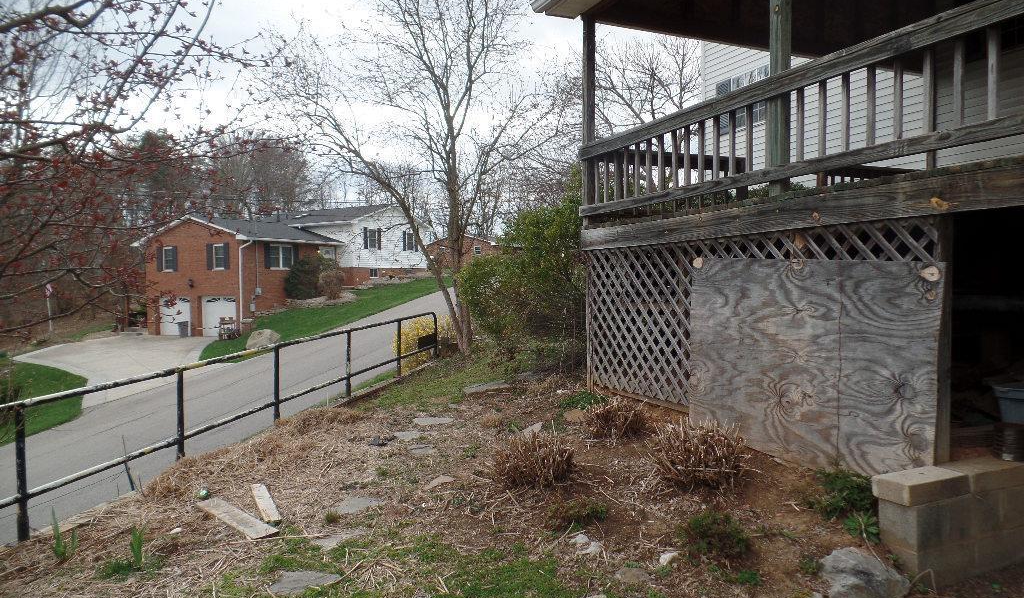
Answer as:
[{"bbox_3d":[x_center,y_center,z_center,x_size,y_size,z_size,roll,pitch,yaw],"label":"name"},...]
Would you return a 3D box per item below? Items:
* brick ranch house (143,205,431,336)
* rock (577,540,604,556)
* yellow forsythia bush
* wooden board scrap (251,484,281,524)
[{"bbox_3d":[-13.635,-2.094,43.011,10.800,7.700,14.200,0,1,31],"label":"brick ranch house"},{"bbox_3d":[0.404,1.264,3.460,0.125,0.050,0.095,0,1,7],"label":"rock"},{"bbox_3d":[-1.466,0.746,11.400,1.000,0.930,0.950,0,2,-7],"label":"yellow forsythia bush"},{"bbox_3d":[-1.665,1.357,4.575,0.089,0.025,0.838,-1,2,-26],"label":"wooden board scrap"}]

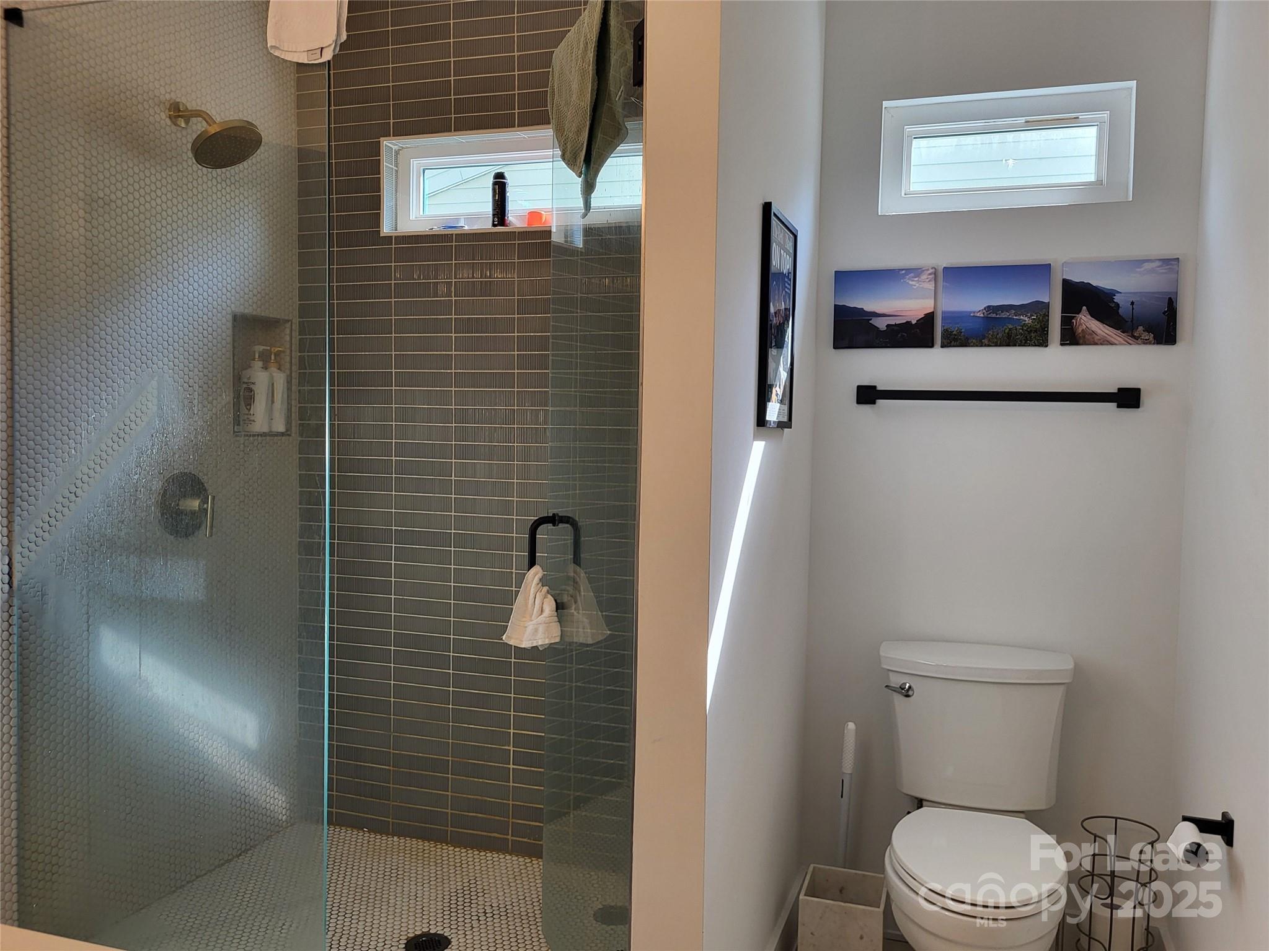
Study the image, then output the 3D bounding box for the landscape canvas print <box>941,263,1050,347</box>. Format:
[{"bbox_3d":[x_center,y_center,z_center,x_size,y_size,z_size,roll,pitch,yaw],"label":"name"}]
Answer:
[{"bbox_3d":[0.901,-0.421,2.384,0.254,0.203,0.030,2,3,17],"label":"landscape canvas print"}]

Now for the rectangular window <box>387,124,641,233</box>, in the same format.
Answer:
[{"bbox_3d":[-0.332,-0.859,2.799,0.885,0.290,0.100,2,3,17],"label":"rectangular window"}]

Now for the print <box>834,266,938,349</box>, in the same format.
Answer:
[{"bbox_3d":[0.644,-0.429,2.462,0.254,0.203,0.030,2,3,17],"label":"print"}]

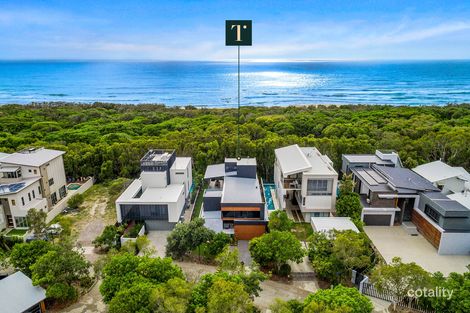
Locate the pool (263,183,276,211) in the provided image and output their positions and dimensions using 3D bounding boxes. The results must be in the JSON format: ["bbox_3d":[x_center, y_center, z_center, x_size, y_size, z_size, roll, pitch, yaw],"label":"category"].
[{"bbox_3d":[7.400,8.702,65.151,2.400,1.000,12.600,0,17,0],"label":"pool"}]

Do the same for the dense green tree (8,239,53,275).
[{"bbox_3d":[-26.930,14.030,41.520,5.300,5.600,5.300,0,17,0],"label":"dense green tree"}]

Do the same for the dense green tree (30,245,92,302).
[{"bbox_3d":[-20.500,13.514,37.648,6.600,6.000,6.300,0,17,0],"label":"dense green tree"}]

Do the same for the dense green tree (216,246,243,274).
[{"bbox_3d":[-0.740,14.410,42.270,3.500,4.570,3.500,0,17,0],"label":"dense green tree"}]

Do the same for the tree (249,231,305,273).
[{"bbox_3d":[5.730,13.560,43.670,7.700,5.370,7.700,0,17,0],"label":"tree"}]

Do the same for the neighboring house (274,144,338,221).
[{"bbox_3d":[13.900,4.630,64.260,9.800,10.300,18.500,0,17,0],"label":"neighboring house"}]

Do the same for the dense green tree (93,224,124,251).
[{"bbox_3d":[-19.750,12.720,49.020,4.690,3.820,4.690,0,17,0],"label":"dense green tree"}]

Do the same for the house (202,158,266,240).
[{"bbox_3d":[-0.250,6.456,56.140,10.700,8.600,17.500,0,17,0],"label":"house"}]

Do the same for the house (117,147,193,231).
[{"bbox_3d":[-13.600,5.084,57.705,9.400,10.300,19.300,0,17,0],"label":"house"}]

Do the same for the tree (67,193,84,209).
[{"bbox_3d":[-31.960,8.810,62.800,3.250,3.170,3.250,0,17,0],"label":"tree"}]

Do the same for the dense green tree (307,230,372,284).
[{"bbox_3d":[13.400,12.715,40.750,8.000,5.700,6.800,0,17,0],"label":"dense green tree"}]

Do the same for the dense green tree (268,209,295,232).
[{"bbox_3d":[7.780,11.320,52.570,4.330,4.410,4.330,0,17,0],"label":"dense green tree"}]

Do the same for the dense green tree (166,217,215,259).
[{"bbox_3d":[-6.400,11.504,45.191,6.800,5.400,6.400,0,17,0],"label":"dense green tree"}]

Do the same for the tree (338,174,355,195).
[{"bbox_3d":[21.590,6.640,60.640,2.950,6.700,2.950,0,17,0],"label":"tree"}]

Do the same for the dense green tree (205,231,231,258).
[{"bbox_3d":[-2.500,12.356,45.140,3.700,3.800,3.600,0,17,0],"label":"dense green tree"}]

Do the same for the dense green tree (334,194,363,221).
[{"bbox_3d":[20.000,8.824,55.247,4.600,4.600,4.500,0,17,0],"label":"dense green tree"}]

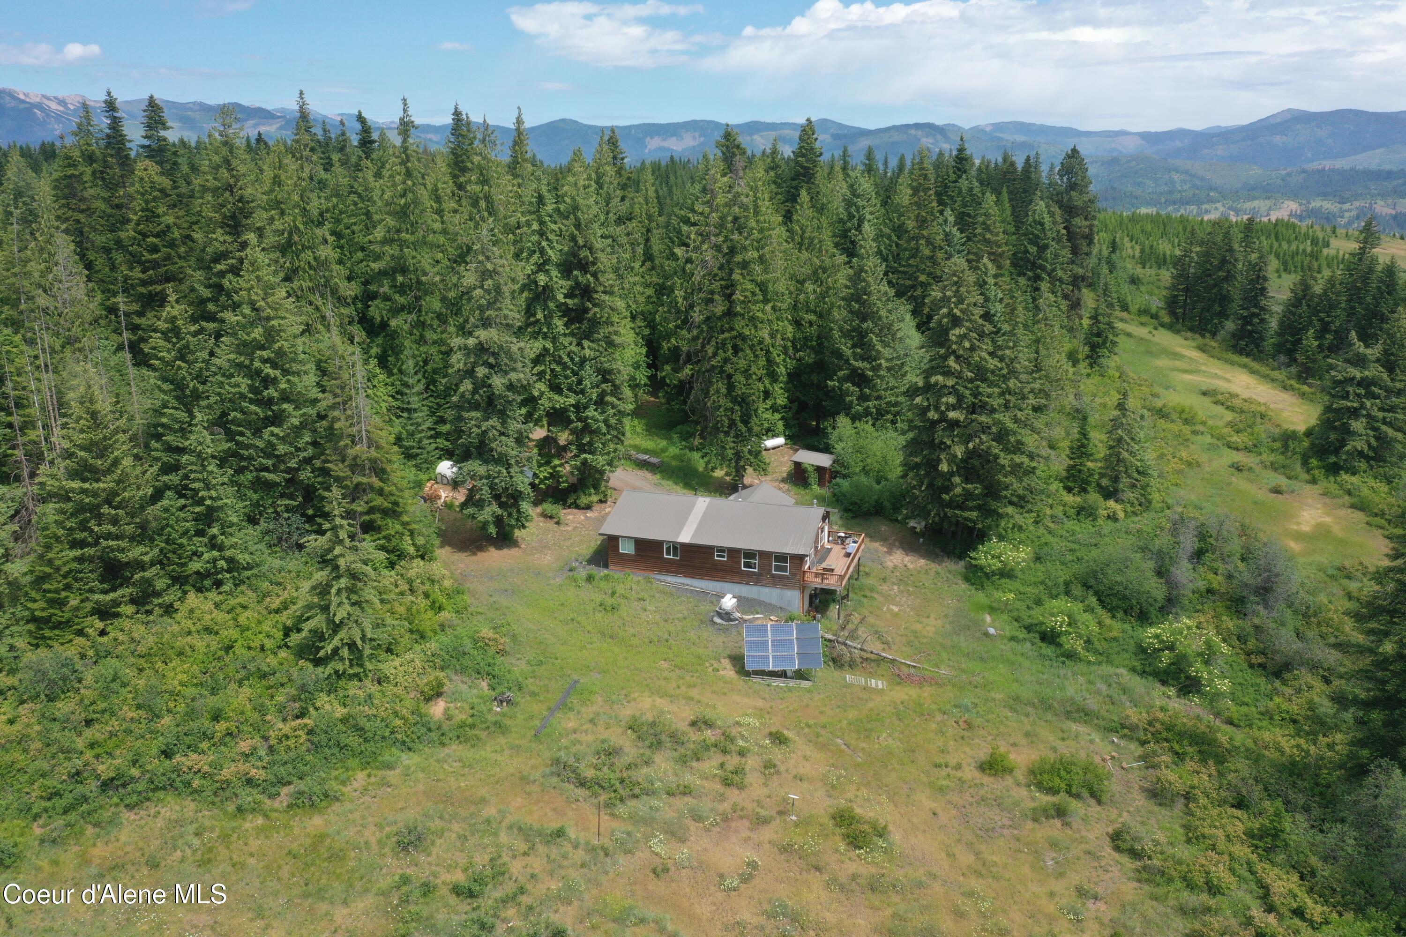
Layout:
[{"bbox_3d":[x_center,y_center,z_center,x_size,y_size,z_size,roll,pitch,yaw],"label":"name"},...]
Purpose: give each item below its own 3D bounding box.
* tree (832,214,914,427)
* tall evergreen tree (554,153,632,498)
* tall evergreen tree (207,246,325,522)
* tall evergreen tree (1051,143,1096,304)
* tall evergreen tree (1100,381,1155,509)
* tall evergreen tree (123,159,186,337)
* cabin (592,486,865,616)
[{"bbox_3d":[18.700,-14.760,116.470,8.860,24.160,8.860,0,16,0],"label":"tree"},{"bbox_3d":[-10.110,-11.810,96.360,6.600,30.710,6.600,0,15,0],"label":"tall evergreen tree"},{"bbox_3d":[-34.230,-6.230,86.030,7.600,22.880,7.600,0,15,0],"label":"tall evergreen tree"},{"bbox_3d":[64.410,-37.840,185.610,7.710,32.610,7.710,0,16,0],"label":"tall evergreen tree"},{"bbox_3d":[39.630,-1.920,100.660,4.930,12.530,4.930,0,16,0],"label":"tall evergreen tree"},{"bbox_3d":[-59.710,-17.860,115.180,7.460,28.430,7.460,0,16,0],"label":"tall evergreen tree"},{"bbox_3d":[2.930,5.630,88.470,18.980,7.020,12.930,5,16,17],"label":"cabin"}]

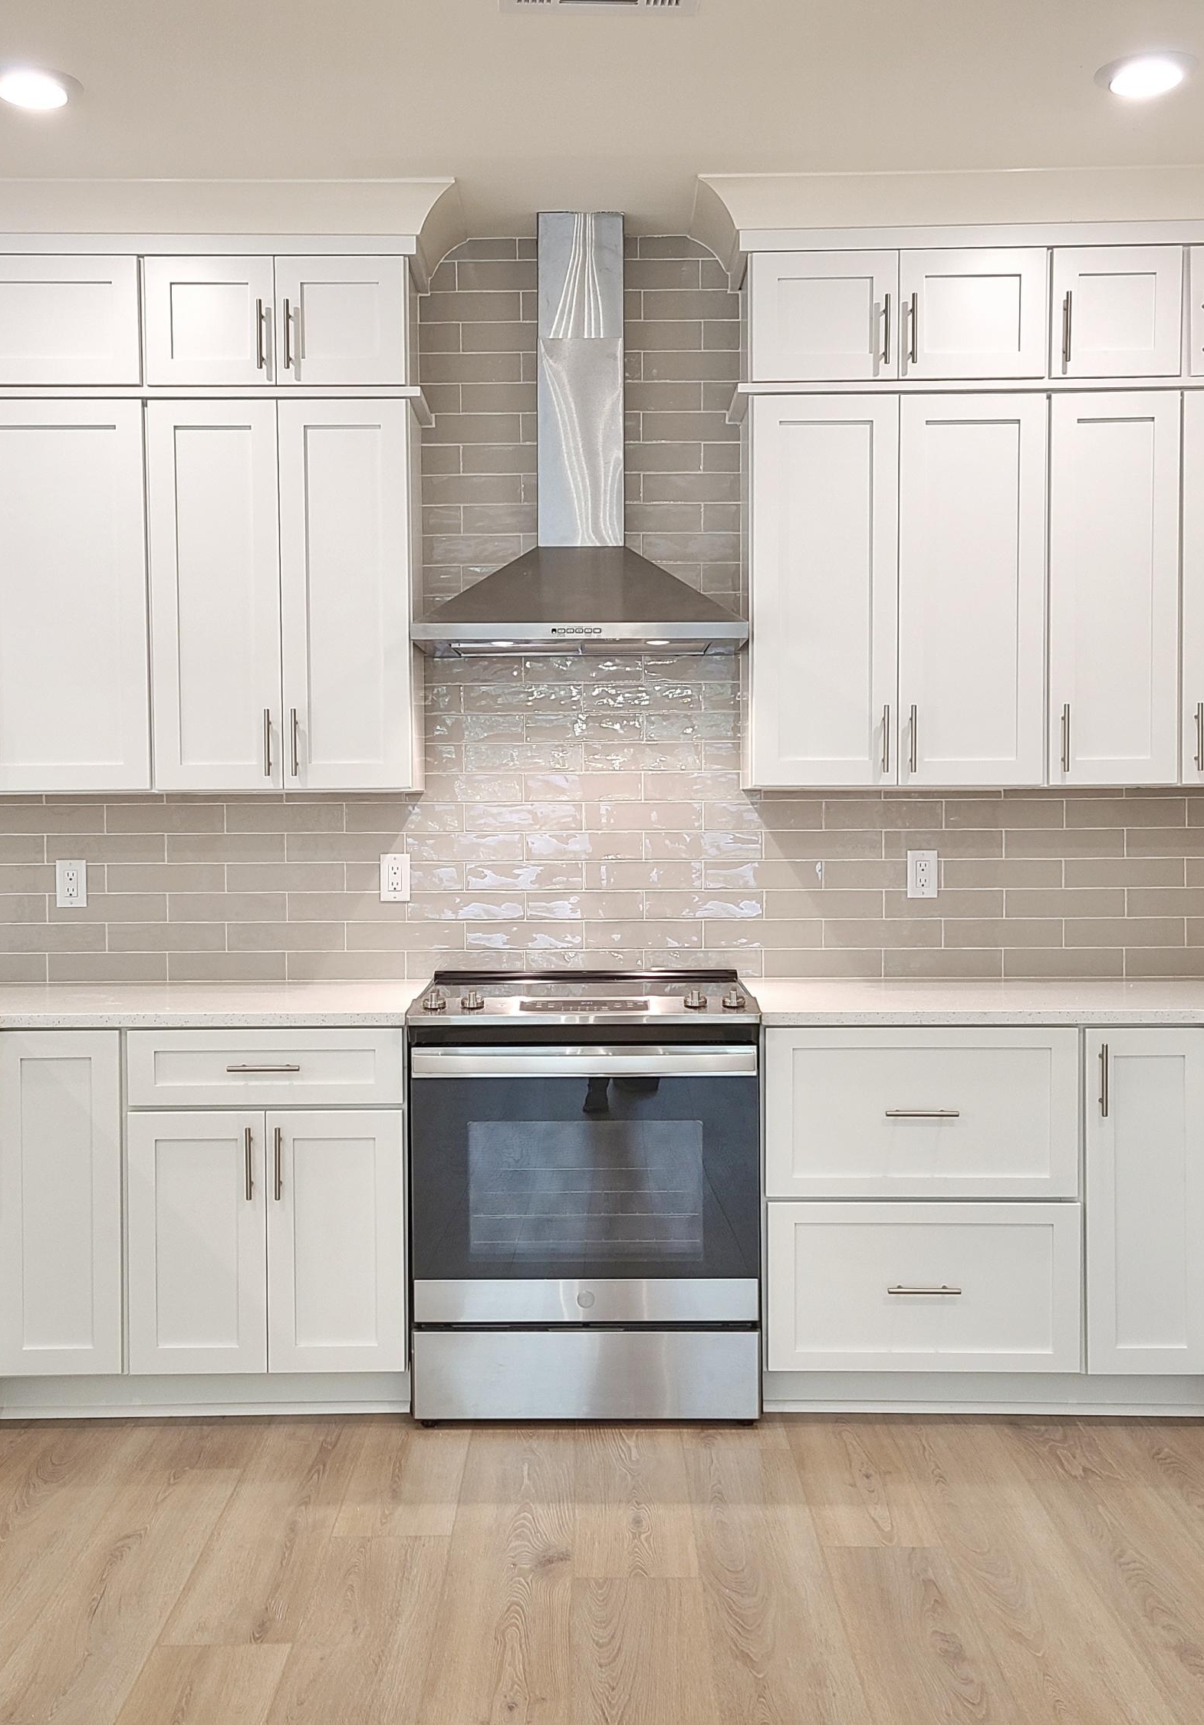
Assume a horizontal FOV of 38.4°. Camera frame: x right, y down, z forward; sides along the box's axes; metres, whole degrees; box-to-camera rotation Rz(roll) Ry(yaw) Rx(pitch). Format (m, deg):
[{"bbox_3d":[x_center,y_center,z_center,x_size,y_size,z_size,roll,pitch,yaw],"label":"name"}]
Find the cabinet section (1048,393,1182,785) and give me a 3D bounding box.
[{"bbox_3d":[1.186,-0.637,4.151,0.308,0.908,0.330,0,3,0],"label":"cabinet section"}]

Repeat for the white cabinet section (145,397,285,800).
[{"bbox_3d":[-0.890,-0.626,4.158,0.306,0.904,0.315,0,3,0],"label":"white cabinet section"}]

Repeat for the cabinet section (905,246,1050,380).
[{"bbox_3d":[0.852,-1.262,4.114,0.341,0.298,0.315,0,3,0],"label":"cabinet section"}]

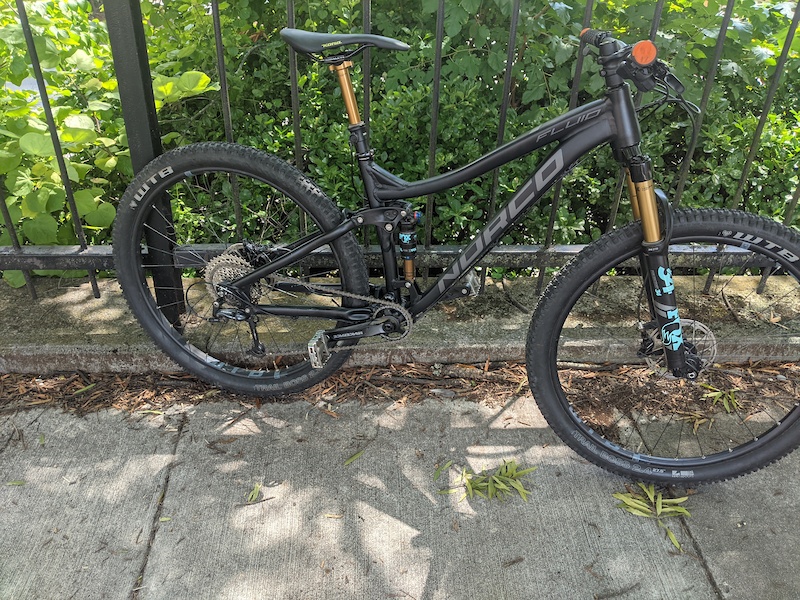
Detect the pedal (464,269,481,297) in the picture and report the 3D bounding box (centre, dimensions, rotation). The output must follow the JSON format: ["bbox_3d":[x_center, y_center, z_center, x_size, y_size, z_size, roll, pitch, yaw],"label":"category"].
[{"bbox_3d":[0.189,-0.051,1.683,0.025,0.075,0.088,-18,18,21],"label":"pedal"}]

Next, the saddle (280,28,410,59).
[{"bbox_3d":[-0.112,-0.559,1.380,0.275,0.062,0.143,11,26,10],"label":"saddle"}]

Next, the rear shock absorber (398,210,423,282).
[{"bbox_3d":[0.025,-0.126,1.536,0.056,0.200,0.050,4,24,13],"label":"rear shock absorber"}]

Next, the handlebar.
[{"bbox_3d":[0.451,-0.495,1.263,0.135,0.100,0.770,8,26,6],"label":"handlebar"}]

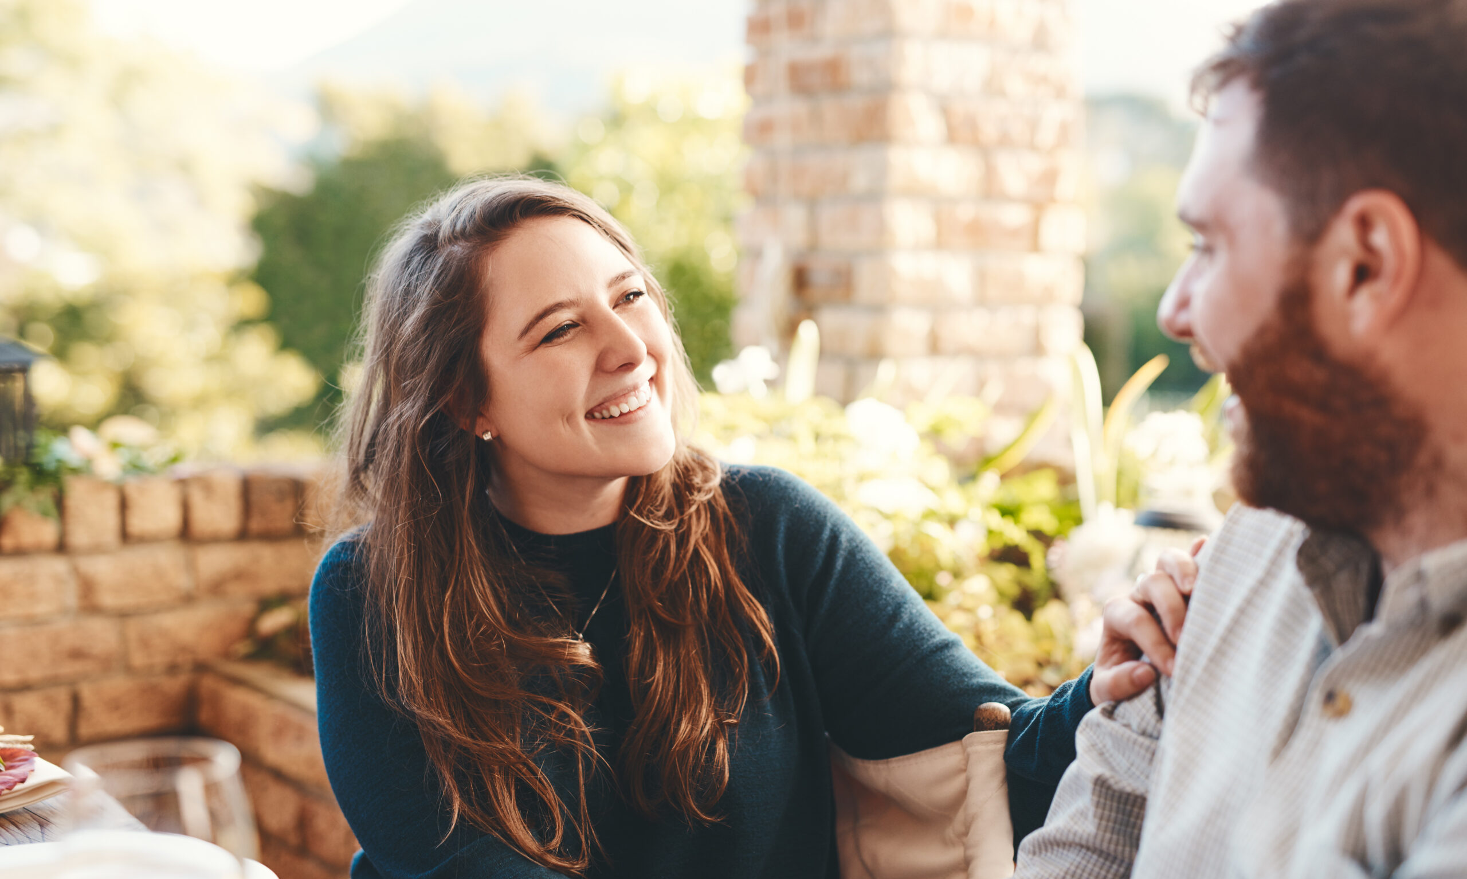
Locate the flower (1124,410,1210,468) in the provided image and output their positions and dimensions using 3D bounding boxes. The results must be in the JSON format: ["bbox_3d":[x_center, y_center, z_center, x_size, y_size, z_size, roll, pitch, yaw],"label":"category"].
[{"bbox_3d":[0.420,0.001,1.970,0.082,0.055,0.078,0,2,0],"label":"flower"}]

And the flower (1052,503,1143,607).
[{"bbox_3d":[0.336,0.106,1.880,0.083,0.094,0.080,0,2,0],"label":"flower"}]

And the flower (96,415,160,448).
[{"bbox_3d":[-0.808,-0.011,2.720,0.082,0.043,0.075,0,2,0],"label":"flower"}]

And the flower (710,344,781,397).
[{"bbox_3d":[0.013,-0.072,2.150,0.072,0.055,0.065,0,2,0],"label":"flower"}]

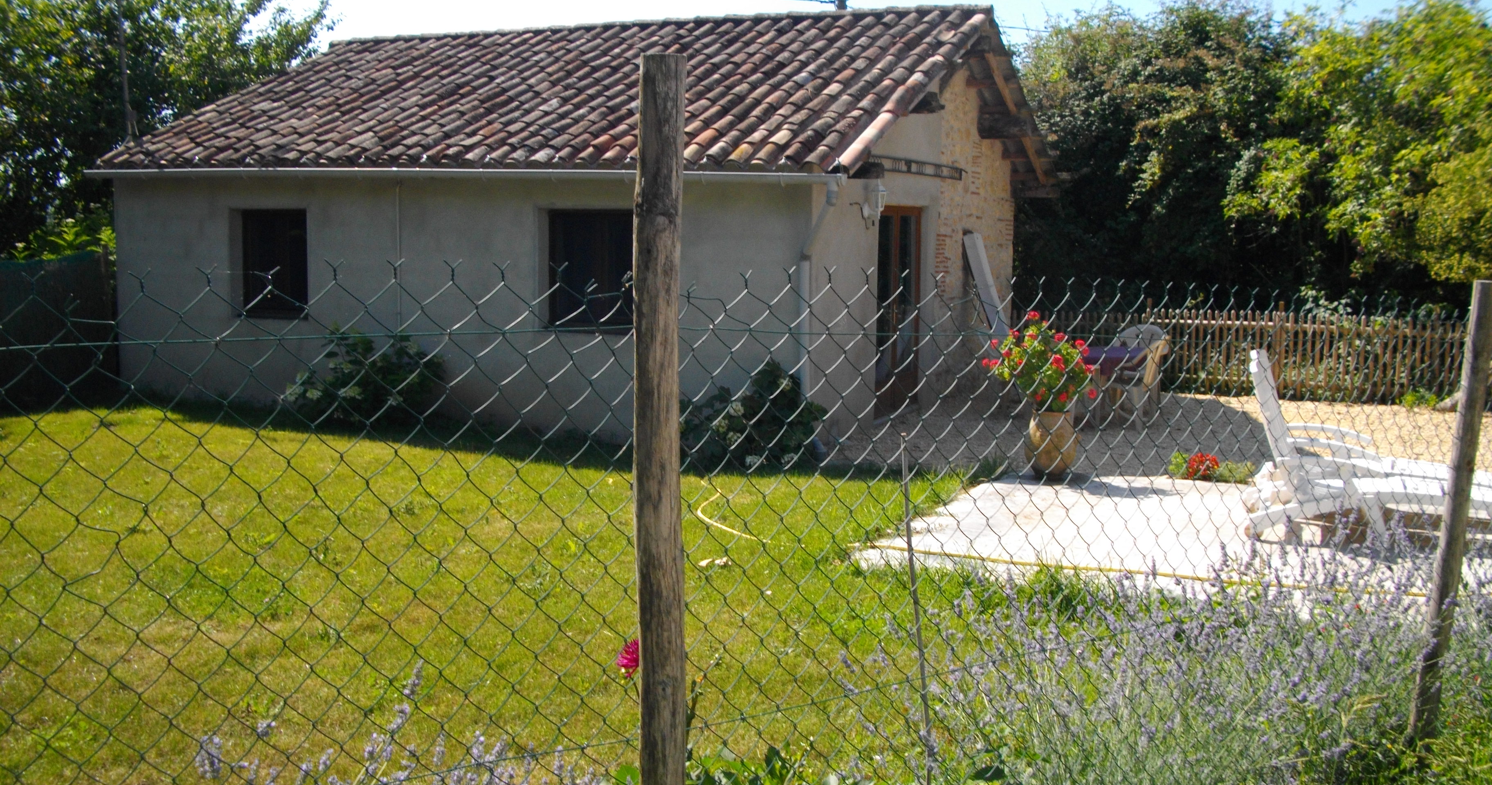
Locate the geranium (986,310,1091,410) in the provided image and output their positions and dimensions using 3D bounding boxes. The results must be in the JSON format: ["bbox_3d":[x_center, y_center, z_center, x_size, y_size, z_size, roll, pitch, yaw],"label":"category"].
[{"bbox_3d":[2.198,-0.249,10.020,0.820,0.750,0.800,1,6,0],"label":"geranium"}]

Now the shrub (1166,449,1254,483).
[{"bbox_3d":[3.410,0.512,9.989,0.660,0.260,0.360,1,6,0],"label":"shrub"}]

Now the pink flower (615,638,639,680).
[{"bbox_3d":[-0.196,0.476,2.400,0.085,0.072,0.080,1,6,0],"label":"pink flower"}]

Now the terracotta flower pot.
[{"bbox_3d":[2.289,0.339,10.089,0.390,0.530,0.390,1,6,0],"label":"terracotta flower pot"}]

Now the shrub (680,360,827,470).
[{"bbox_3d":[0.033,0.183,10.771,1.200,0.860,0.900,3,7,22],"label":"shrub"}]

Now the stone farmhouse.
[{"bbox_3d":[-1.336,-2.073,15.225,8.250,4.140,7.500,3,7,22],"label":"stone farmhouse"}]

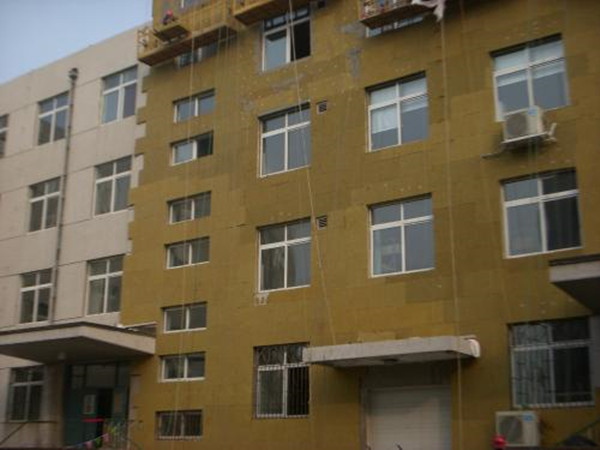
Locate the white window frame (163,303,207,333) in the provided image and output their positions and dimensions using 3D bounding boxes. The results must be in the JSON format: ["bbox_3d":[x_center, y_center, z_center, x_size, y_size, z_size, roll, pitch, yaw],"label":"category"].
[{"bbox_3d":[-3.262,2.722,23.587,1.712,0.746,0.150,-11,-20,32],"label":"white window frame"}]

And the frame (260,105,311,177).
[{"bbox_3d":[-0.382,-2.473,24.247,1.817,1.910,0.120,-11,-20,32],"label":"frame"}]

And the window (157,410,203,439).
[{"bbox_3d":[-3.459,5.866,23.831,1.748,0.762,0.120,-11,-20,32],"label":"window"}]

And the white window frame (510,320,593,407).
[{"bbox_3d":[5.701,3.113,18.316,1.817,1.910,0.120,-11,-20,32],"label":"white window frame"}]

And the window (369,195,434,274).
[{"bbox_3d":[2.663,0.326,21.277,1.817,1.910,0.120,-11,-20,32],"label":"window"}]

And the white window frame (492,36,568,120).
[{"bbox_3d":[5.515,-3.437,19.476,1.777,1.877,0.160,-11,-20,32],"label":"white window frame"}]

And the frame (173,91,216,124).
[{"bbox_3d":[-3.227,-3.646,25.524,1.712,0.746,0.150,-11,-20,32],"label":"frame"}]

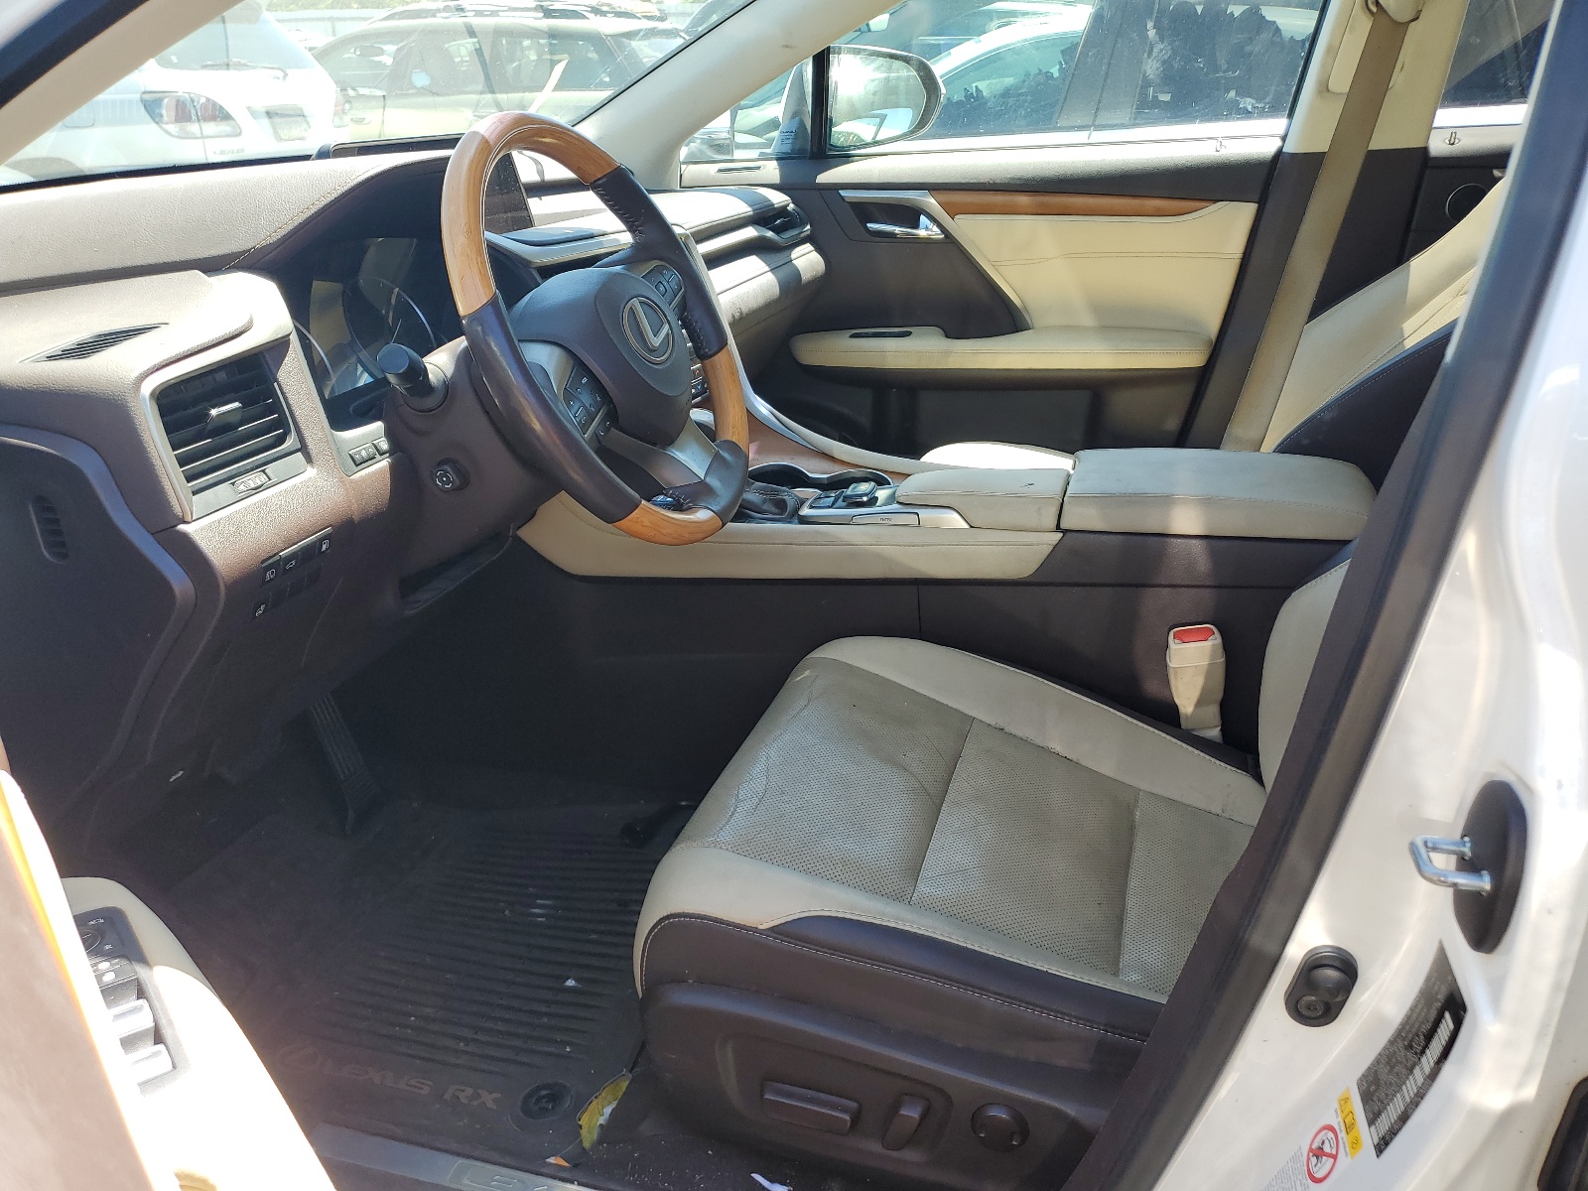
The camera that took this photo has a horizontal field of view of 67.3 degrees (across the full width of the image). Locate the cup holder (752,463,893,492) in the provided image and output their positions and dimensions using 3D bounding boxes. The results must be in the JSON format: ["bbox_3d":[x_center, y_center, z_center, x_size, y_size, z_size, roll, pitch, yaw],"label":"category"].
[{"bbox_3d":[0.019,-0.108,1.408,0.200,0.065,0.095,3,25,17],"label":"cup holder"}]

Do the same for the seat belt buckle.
[{"bbox_3d":[0.409,0.094,1.205,0.055,0.150,0.036,-2,28,19],"label":"seat belt buckle"}]

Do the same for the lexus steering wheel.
[{"bbox_3d":[-0.161,-0.217,1.009,0.100,0.380,0.380,-20,32,25],"label":"lexus steering wheel"}]

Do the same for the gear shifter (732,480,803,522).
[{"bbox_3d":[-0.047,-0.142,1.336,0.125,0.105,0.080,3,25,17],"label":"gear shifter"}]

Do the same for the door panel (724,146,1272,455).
[{"bbox_3d":[0.277,-0.417,1.988,0.960,0.600,0.140,3,25,17],"label":"door panel"}]

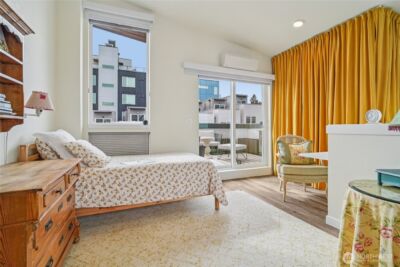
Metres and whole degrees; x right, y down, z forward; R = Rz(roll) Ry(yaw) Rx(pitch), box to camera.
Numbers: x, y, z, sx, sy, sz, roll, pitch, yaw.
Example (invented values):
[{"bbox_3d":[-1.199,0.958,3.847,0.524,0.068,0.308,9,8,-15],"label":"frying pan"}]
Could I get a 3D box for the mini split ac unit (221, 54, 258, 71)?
[{"bbox_3d":[0.844,-1.468,3.851,0.801,0.274,0.210,0,0,-21],"label":"mini split ac unit"}]

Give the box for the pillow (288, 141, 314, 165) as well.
[{"bbox_3d":[1.593,0.314,2.790,0.375,0.355,0.140,0,-13,12],"label":"pillow"}]

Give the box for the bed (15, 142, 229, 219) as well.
[{"bbox_3d":[-0.835,0.562,2.428,2.061,0.890,1.030,0,0,-22],"label":"bed"}]

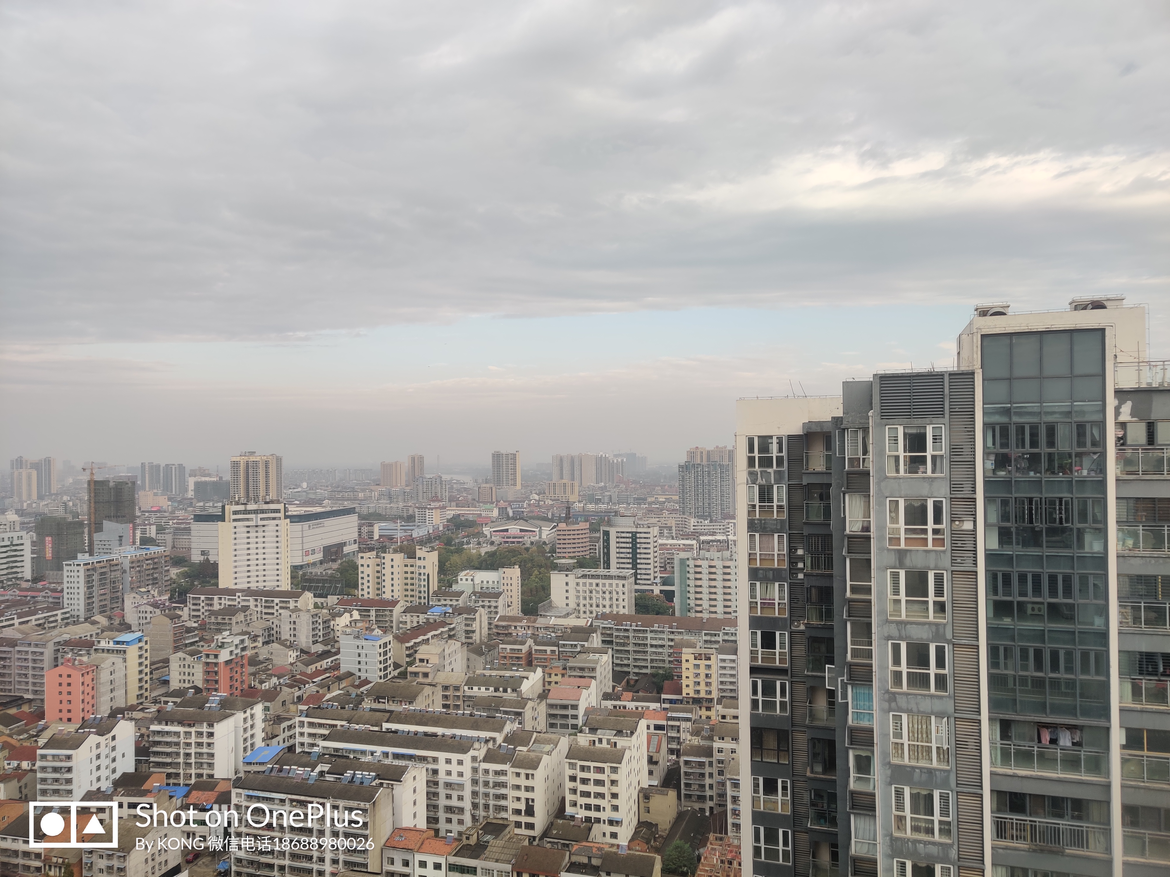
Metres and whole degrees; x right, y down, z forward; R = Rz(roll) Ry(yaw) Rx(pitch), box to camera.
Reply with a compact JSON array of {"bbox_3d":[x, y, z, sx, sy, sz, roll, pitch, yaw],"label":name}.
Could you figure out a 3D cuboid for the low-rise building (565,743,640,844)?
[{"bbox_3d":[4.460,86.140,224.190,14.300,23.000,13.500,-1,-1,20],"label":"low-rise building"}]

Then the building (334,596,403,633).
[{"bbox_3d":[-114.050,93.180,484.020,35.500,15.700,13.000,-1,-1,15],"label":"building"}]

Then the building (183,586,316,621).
[{"bbox_3d":[-173.700,90.460,473.480,65.000,24.300,13.000,-1,-1,14],"label":"building"}]

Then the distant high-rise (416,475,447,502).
[{"bbox_3d":[-248.780,86.620,1474.270,47.000,51.000,16.500,-1,-1,14],"label":"distant high-rise"}]

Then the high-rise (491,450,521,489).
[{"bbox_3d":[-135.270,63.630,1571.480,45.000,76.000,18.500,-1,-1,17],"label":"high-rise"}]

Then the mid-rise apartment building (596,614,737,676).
[{"bbox_3d":[34.640,85.650,376.020,60.500,25.000,12.500,-1,-1,17],"label":"mid-rise apartment building"}]

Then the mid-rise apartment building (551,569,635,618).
[{"bbox_3d":[4.560,85.930,486.810,41.700,29.700,17.900,-1,-1,18],"label":"mid-rise apartment building"}]

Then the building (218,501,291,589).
[{"bbox_3d":[-196.773,69.893,540.458,38.000,63.300,21.000,0,-1,-27],"label":"building"}]

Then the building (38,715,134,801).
[{"bbox_3d":[-134.400,88.940,247.300,10.500,20.200,25.500,-1,-1,4],"label":"building"}]

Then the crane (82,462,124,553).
[{"bbox_3d":[-410.617,63.522,779.200,3.000,87.000,60.000,-1,-1,5],"label":"crane"}]

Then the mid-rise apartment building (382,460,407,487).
[{"bbox_3d":[-357.298,80.397,1701.123,30.781,78.000,33.109,-1,-1,30],"label":"mid-rise apartment building"}]

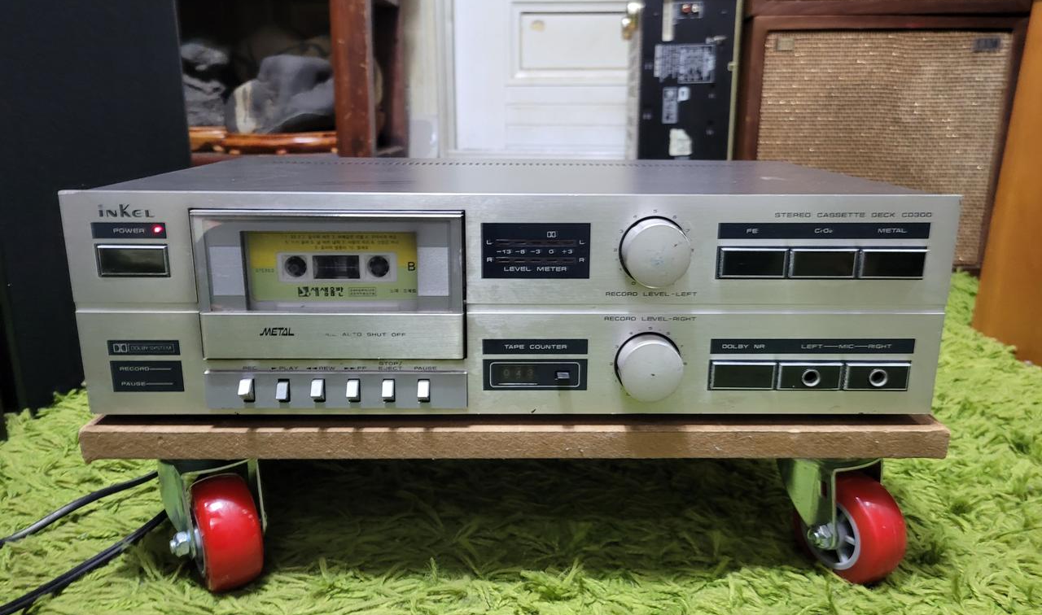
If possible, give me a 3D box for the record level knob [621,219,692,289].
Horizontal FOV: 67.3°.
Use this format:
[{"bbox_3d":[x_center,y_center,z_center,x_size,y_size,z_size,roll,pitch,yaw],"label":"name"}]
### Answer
[{"bbox_3d":[0.066,-0.026,0.382,0.033,0.033,0.015,0,13,-1],"label":"record level knob"}]

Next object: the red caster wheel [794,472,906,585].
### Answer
[{"bbox_3d":[0.189,0.126,0.452,0.029,0.064,0.064,-6,15,-25],"label":"red caster wheel"}]

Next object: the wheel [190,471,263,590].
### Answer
[{"bbox_3d":[-0.168,0.127,0.442,0.029,0.064,0.064,-8,16,-30],"label":"wheel"}]

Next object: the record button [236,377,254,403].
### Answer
[{"bbox_3d":[-0.140,0.043,0.399,0.006,0.012,0.008,0,13,-1],"label":"record button"}]

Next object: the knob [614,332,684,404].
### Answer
[{"bbox_3d":[0.066,0.031,0.396,0.033,0.033,0.015,0,13,-1],"label":"knob"}]

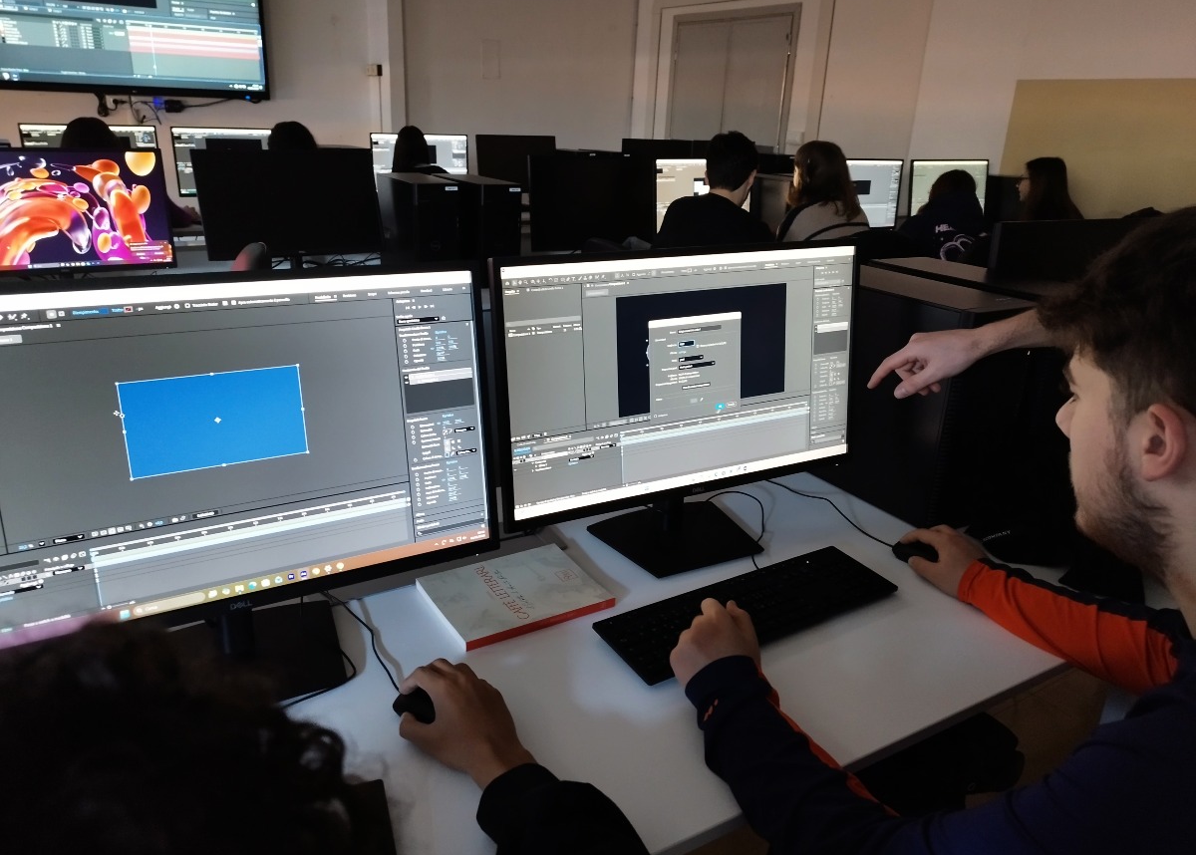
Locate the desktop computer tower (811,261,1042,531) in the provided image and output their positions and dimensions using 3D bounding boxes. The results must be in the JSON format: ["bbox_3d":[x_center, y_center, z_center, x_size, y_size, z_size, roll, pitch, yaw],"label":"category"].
[{"bbox_3d":[0.530,-0.082,1.545,0.173,0.374,0.410,-11,25,-31],"label":"desktop computer tower"}]

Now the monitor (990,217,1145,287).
[{"bbox_3d":[1.005,-0.213,1.779,0.610,0.450,0.190,-9,23,-27],"label":"monitor"}]

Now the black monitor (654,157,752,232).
[{"bbox_3d":[0.458,-0.973,3.727,0.610,0.450,0.190,-13,26,-35],"label":"black monitor"}]

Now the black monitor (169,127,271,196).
[{"bbox_3d":[-2.058,-1.456,4.719,0.610,0.450,0.190,-9,24,-28],"label":"black monitor"}]

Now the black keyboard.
[{"bbox_3d":[0.215,0.247,1.144,0.440,0.022,0.128,-11,27,-30],"label":"black keyboard"}]

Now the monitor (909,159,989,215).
[{"bbox_3d":[1.922,-1.250,4.627,0.610,0.450,0.190,-9,23,-27],"label":"monitor"}]

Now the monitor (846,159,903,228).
[{"bbox_3d":[1.283,-1.165,4.302,0.611,0.462,0.190,-9,24,-27],"label":"monitor"}]

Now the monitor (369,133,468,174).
[{"bbox_3d":[-1.089,-1.561,5.106,0.610,0.450,0.190,-10,24,-30],"label":"monitor"}]

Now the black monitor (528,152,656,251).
[{"bbox_3d":[-0.040,-0.912,3.507,0.611,0.462,0.190,-10,24,-29],"label":"black monitor"}]

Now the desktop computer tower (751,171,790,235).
[{"bbox_3d":[0.802,-0.983,3.902,0.173,0.373,0.410,-10,25,-30],"label":"desktop computer tower"}]

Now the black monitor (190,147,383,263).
[{"bbox_3d":[-1.094,-0.752,2.967,0.610,0.450,0.190,-12,25,-34],"label":"black monitor"}]

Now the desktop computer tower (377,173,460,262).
[{"bbox_3d":[-0.659,-0.734,3.092,0.173,0.373,0.410,-9,24,-28],"label":"desktop computer tower"}]

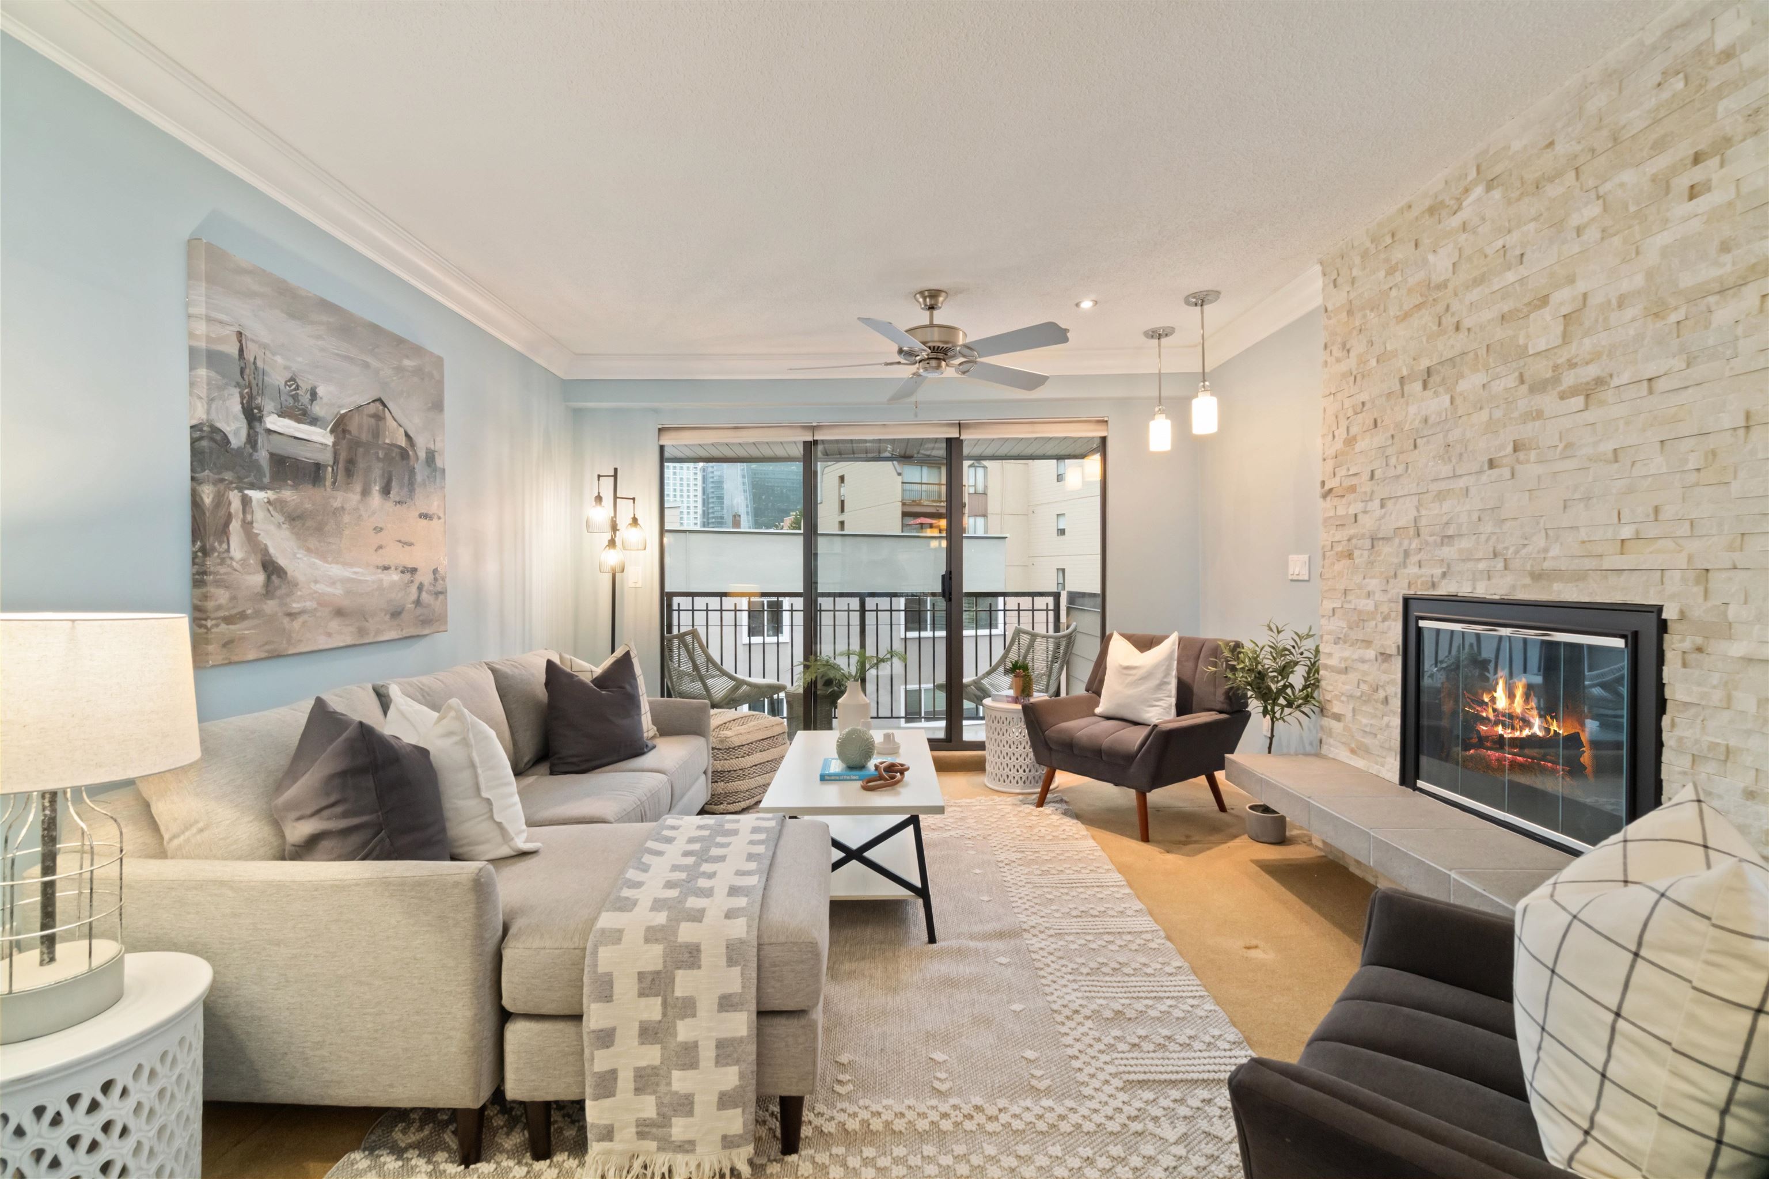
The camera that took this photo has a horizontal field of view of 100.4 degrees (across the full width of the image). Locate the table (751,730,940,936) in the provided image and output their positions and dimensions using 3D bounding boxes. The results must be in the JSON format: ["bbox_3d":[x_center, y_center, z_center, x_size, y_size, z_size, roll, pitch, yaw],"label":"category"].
[{"bbox_3d":[-0.103,0.910,2.922,0.590,0.460,1.125,0,1,-1],"label":"table"}]

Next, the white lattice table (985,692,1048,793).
[{"bbox_3d":[0.782,0.871,4.200,0.410,0.470,0.410,0,1,-1],"label":"white lattice table"}]

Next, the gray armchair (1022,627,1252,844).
[{"bbox_3d":[1.276,0.690,3.743,0.820,0.850,0.760,-1,2,-37],"label":"gray armchair"}]

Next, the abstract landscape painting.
[{"bbox_3d":[-1.821,-0.373,2.504,0.045,1.130,1.090,0,1,-1],"label":"abstract landscape painting"}]

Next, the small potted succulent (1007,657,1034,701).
[{"bbox_3d":[0.756,0.493,4.141,0.140,0.235,0.140,0,1,-1],"label":"small potted succulent"}]

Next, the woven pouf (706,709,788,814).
[{"bbox_3d":[-0.815,0.903,3.965,0.460,0.430,0.460,1,2,37],"label":"woven pouf"}]

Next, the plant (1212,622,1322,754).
[{"bbox_3d":[1.660,0.634,3.333,0.450,0.980,0.450,0,1,-1],"label":"plant"}]

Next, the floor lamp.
[{"bbox_3d":[-1.386,0.249,3.793,0.310,1.750,0.270,0,1,-1],"label":"floor lamp"}]

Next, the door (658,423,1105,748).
[{"bbox_3d":[-0.004,0.003,4.462,2.680,1.970,0.120,0,1,-1],"label":"door"}]

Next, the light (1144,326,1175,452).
[{"bbox_3d":[1.438,-1.028,3.851,0.160,0.620,0.160,0,1,-1],"label":"light"}]

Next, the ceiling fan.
[{"bbox_3d":[0.218,-1.130,3.276,1.280,0.390,1.280,0,1,-1],"label":"ceiling fan"}]

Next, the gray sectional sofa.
[{"bbox_3d":[-0.931,0.725,2.464,1.620,0.860,2.050,0,1,-1],"label":"gray sectional sofa"}]

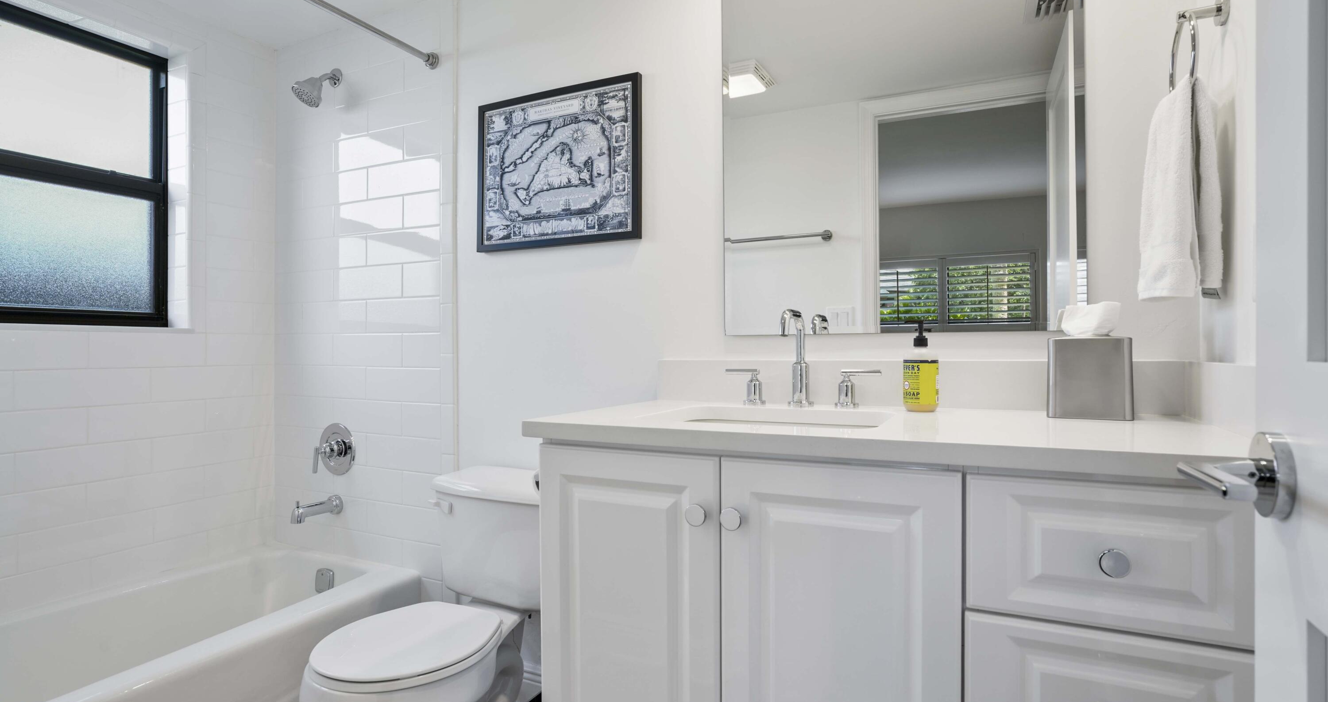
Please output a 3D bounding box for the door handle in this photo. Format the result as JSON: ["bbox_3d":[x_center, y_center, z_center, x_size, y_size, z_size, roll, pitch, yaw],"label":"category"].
[{"bbox_3d":[0.435,0.097,0.497,0.065,0.066,0.138,0,0,26],"label":"door handle"}]

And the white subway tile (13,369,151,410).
[{"bbox_3d":[-1.635,0.105,1.883,0.010,0.106,0.312,0,0,26],"label":"white subway tile"}]

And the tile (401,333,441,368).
[{"bbox_3d":[-0.747,-0.001,2.056,0.158,0.106,0.010,0,0,26],"label":"tile"}]

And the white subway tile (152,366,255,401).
[{"bbox_3d":[-1.495,0.104,2.164,0.010,0.106,0.312,0,0,26],"label":"white subway tile"}]

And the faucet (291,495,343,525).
[{"bbox_3d":[-1.139,0.519,2.181,0.064,0.074,0.150,0,0,26],"label":"faucet"}]

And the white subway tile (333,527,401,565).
[{"bbox_3d":[-0.980,0.654,2.198,0.318,0.101,0.009,0,0,26],"label":"white subway tile"}]

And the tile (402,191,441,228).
[{"bbox_3d":[-0.763,-0.441,2.088,0.158,0.108,0.009,0,0,26],"label":"tile"}]

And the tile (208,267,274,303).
[{"bbox_3d":[-1.466,-0.224,2.302,0.009,0.108,0.232,0,0,26],"label":"tile"}]

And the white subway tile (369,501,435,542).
[{"bbox_3d":[-0.837,0.548,2.126,0.318,0.108,0.009,0,0,26],"label":"white subway tile"}]

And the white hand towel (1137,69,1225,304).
[{"bbox_3d":[0.807,-0.243,1.045,0.074,0.314,0.211,0,0,26],"label":"white hand towel"}]

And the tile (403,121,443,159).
[{"bbox_3d":[-0.753,-0.659,2.081,0.162,0.108,0.009,0,0,26],"label":"tile"}]

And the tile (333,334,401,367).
[{"bbox_3d":[-0.970,-0.004,2.180,0.315,0.107,0.010,0,0,26],"label":"tile"}]

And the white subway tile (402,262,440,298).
[{"bbox_3d":[-0.756,-0.221,2.082,0.157,0.108,0.009,0,0,26],"label":"white subway tile"}]

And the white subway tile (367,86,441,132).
[{"bbox_3d":[-0.805,-0.749,2.058,0.312,0.105,0.009,0,0,26],"label":"white subway tile"}]

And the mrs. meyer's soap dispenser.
[{"bbox_3d":[0.524,0.032,1.353,0.067,0.186,0.067,0,0,11],"label":"mrs. meyer's soap dispenser"}]

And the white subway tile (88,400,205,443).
[{"bbox_3d":[-1.601,0.217,2.072,0.009,0.108,0.324,0,0,26],"label":"white subway tile"}]

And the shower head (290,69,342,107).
[{"bbox_3d":[-1.115,-0.855,2.124,0.092,0.153,0.150,0,0,26],"label":"shower head"}]

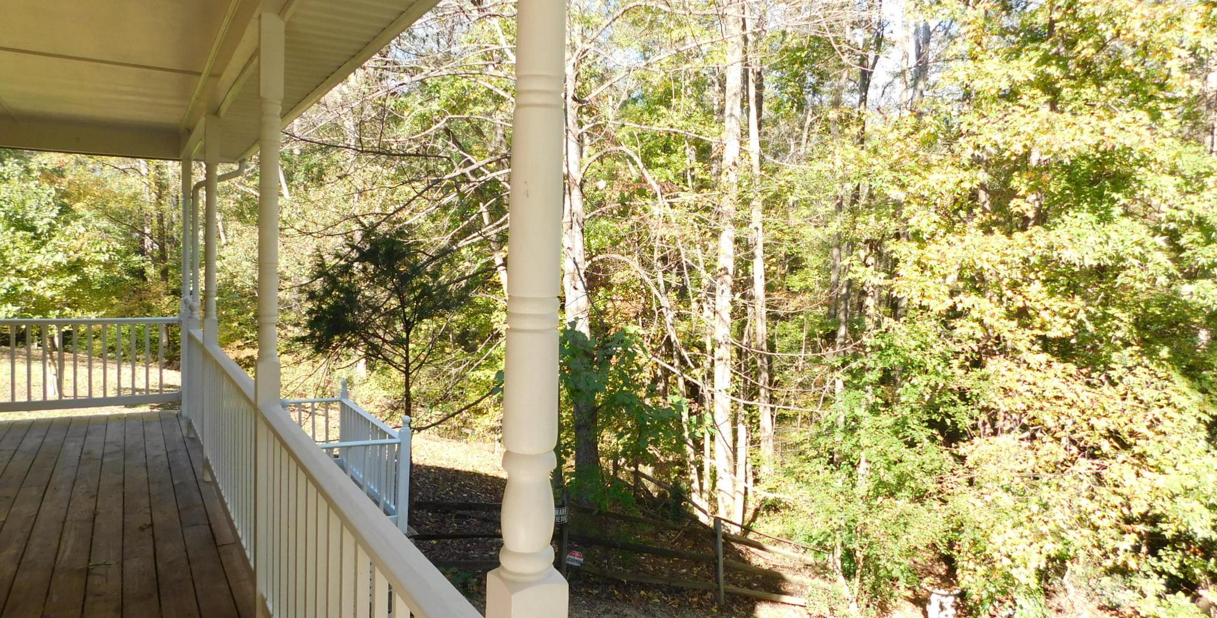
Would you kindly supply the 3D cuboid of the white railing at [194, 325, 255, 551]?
[{"bbox_3d":[-2.423,0.653,5.017,0.090,0.786,3.982,0,3,-31],"label":"white railing"}]

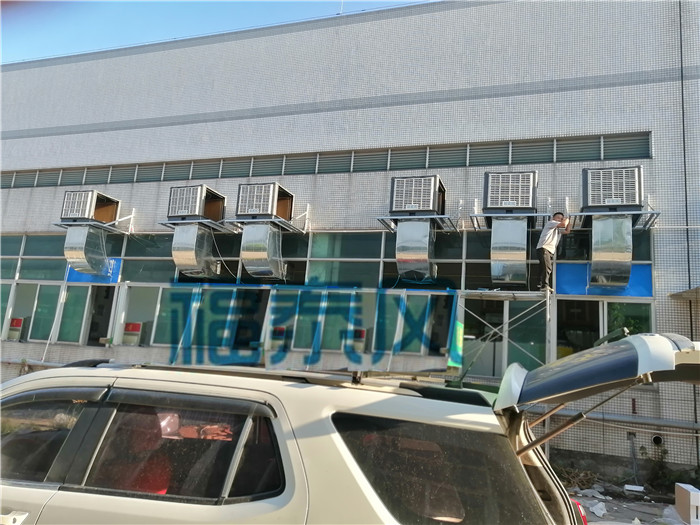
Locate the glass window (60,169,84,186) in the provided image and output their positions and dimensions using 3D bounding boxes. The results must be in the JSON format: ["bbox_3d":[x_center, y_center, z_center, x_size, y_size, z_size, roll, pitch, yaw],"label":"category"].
[{"bbox_3d":[-8.831,-2.726,16.762,0.961,0.635,0.080,1,-10,19],"label":"glass window"}]

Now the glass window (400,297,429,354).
[{"bbox_3d":[1.419,1.349,11.519,0.535,1.297,0.100,1,-10,18],"label":"glass window"}]

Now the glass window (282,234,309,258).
[{"bbox_3d":[-1.929,-0.423,13.643,1.916,0.689,0.080,1,-10,18],"label":"glass window"}]

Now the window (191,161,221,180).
[{"bbox_3d":[-4.161,-2.675,15.185,0.984,0.635,0.080,1,-10,19],"label":"window"}]

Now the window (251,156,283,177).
[{"bbox_3d":[-2.282,-2.705,14.824,0.980,0.570,0.120,1,-11,19],"label":"window"}]

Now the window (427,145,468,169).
[{"bbox_3d":[2.385,-2.583,12.811,0.987,0.568,0.080,1,-11,19],"label":"window"}]

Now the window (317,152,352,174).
[{"bbox_3d":[-0.399,-2.600,13.787,0.982,0.561,0.080,1,-11,19],"label":"window"}]

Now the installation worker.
[{"bbox_3d":[4.284,-0.240,11.034,0.620,1.674,0.500,3,-10,9],"label":"installation worker"}]

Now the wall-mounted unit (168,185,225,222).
[{"bbox_3d":[-4.089,-1.443,14.093,1.049,0.905,1.010,1,-10,19],"label":"wall-mounted unit"}]

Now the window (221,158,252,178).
[{"bbox_3d":[-3.190,-2.645,14.771,0.991,0.556,0.080,1,-11,19],"label":"window"}]

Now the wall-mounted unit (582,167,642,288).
[{"bbox_3d":[5.328,-0.662,10.863,1.049,2.268,1.160,1,-10,19],"label":"wall-mounted unit"}]

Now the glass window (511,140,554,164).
[{"bbox_3d":[4.224,-2.563,12.164,0.978,0.577,0.080,1,-11,19],"label":"glass window"}]

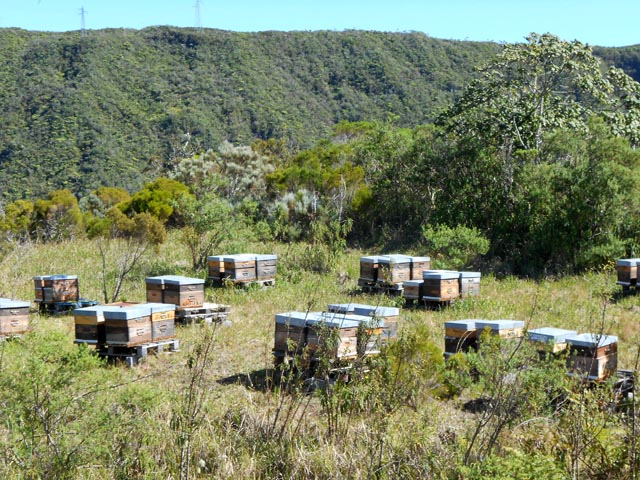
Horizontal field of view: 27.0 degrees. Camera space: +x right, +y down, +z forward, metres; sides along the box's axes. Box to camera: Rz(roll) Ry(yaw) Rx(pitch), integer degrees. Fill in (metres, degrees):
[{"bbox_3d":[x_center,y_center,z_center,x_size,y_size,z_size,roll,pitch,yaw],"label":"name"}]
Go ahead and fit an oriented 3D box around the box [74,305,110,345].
[{"bbox_3d":[-3.396,1.296,20.372,0.450,0.490,0.540,2,5,33],"label":"box"}]

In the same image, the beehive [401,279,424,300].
[{"bbox_3d":[2.027,0.984,26.740,0.562,0.370,0.467,-2,2,-41],"label":"beehive"}]

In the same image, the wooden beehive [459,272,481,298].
[{"bbox_3d":[2.881,0.919,26.724,0.562,0.502,0.467,-2,2,-41],"label":"wooden beehive"}]

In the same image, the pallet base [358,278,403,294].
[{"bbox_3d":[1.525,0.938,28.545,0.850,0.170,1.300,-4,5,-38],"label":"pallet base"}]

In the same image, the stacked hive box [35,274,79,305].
[{"bbox_3d":[-5.505,1.014,27.765,0.562,0.523,1.040,-4,2,-33],"label":"stacked hive box"}]

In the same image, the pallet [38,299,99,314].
[{"bbox_3d":[-5.284,1.375,27.941,0.960,0.160,1.100,-4,2,-33],"label":"pallet"}]

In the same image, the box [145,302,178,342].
[{"bbox_3d":[-2.479,1.232,19.783,0.442,0.492,0.534,1,4,33],"label":"box"}]

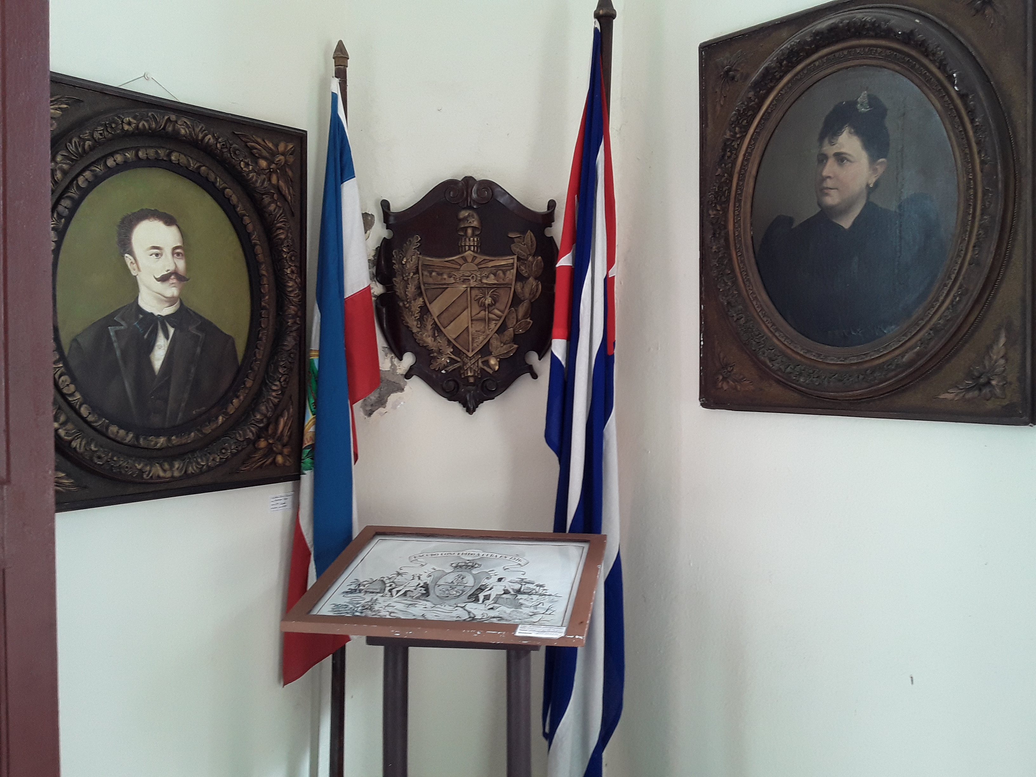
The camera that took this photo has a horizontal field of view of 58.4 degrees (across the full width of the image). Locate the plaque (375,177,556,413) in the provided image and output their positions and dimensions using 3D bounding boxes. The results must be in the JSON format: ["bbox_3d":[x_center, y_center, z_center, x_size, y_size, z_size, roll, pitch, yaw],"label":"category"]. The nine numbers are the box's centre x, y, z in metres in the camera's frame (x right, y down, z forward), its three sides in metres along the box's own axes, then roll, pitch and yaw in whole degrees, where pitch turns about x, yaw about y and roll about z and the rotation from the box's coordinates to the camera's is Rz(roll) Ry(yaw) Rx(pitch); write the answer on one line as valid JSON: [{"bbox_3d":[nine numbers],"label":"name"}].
[{"bbox_3d":[-0.130,-0.246,2.450,0.483,0.622,0.075,0,2,0],"label":"plaque"}]

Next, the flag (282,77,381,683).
[{"bbox_3d":[-0.464,-0.018,2.310,0.250,1.510,0.160,0,2,0],"label":"flag"}]

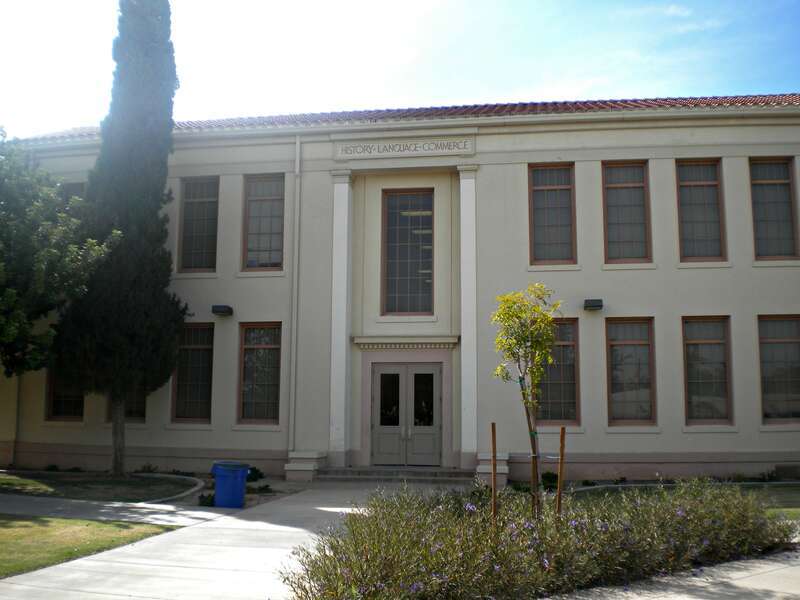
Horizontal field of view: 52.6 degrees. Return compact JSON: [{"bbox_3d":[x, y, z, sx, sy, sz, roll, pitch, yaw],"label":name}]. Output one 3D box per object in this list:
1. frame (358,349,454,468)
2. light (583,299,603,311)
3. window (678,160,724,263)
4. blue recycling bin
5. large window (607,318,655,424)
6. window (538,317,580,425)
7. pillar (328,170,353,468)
[{"bbox_3d":[0.191,2.536,18.886,2.164,2.731,0.350,-1,-7,8],"label":"frame"},{"bbox_3d":[4.210,0.114,17.569,0.400,0.210,0.270,-1,-7,8],"label":"light"},{"bbox_3d":[6.838,-2.036,18.445,1.029,2.406,0.150,-1,-7,7],"label":"window"},{"bbox_3d":[-2.830,3.107,13.510,0.630,0.720,0.630,-1,-7,8],"label":"blue recycling bin"},{"bbox_3d":[5.016,1.555,17.520,1.031,2.365,0.180,-1,-7,8],"label":"large window"},{"bbox_3d":[3.574,1.634,18.410,1.029,2.424,0.150,-1,-7,7],"label":"window"},{"bbox_3d":[-1.389,0.408,19.271,0.490,7.023,0.480,-1,-7,7],"label":"pillar"}]

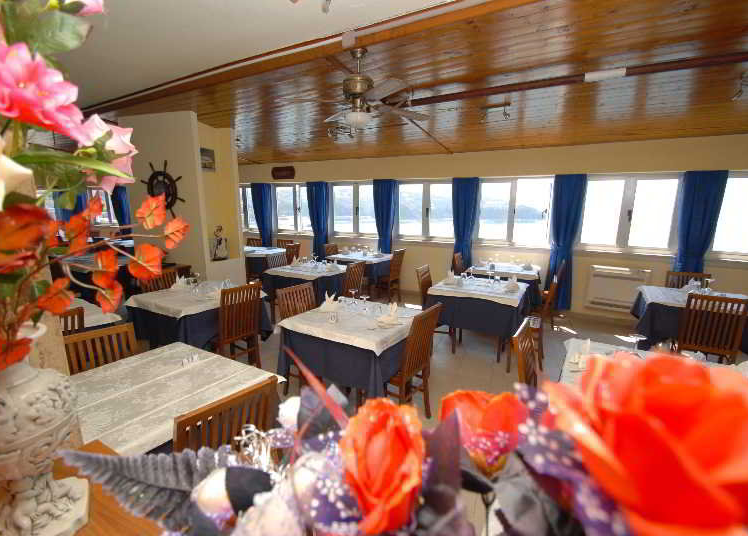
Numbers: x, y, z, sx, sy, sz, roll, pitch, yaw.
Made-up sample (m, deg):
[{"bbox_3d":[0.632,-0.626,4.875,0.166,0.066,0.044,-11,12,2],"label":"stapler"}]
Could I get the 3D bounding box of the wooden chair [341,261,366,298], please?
[{"bbox_3d":[-0.397,0.393,4.699,0.500,0.970,0.430,8,13,33],"label":"wooden chair"}]

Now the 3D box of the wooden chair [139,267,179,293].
[{"bbox_3d":[-2.095,0.511,3.541,0.536,0.952,0.400,6,11,29],"label":"wooden chair"}]

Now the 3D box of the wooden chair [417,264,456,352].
[{"bbox_3d":[0.805,0.474,4.117,0.536,0.952,0.400,6,11,29],"label":"wooden chair"}]

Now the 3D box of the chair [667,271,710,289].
[{"bbox_3d":[3.690,0.566,3.910,0.400,0.952,0.536,6,11,29],"label":"chair"}]

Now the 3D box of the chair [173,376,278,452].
[{"bbox_3d":[-0.777,0.978,1.636,0.500,0.970,0.430,10,15,41],"label":"chair"}]

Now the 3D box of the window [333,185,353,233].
[{"bbox_3d":[-0.681,-1.296,7.404,0.622,1.076,0.070,7,12,29],"label":"window"}]

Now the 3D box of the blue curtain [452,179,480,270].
[{"bbox_3d":[1.683,-0.545,6.361,0.480,2.270,0.150,6,11,26],"label":"blue curtain"}]

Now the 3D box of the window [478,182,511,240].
[{"bbox_3d":[2.119,-0.986,5.862,0.580,1.046,0.070,7,12,29],"label":"window"}]

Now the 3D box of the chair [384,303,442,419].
[{"bbox_3d":[0.199,0.772,2.678,0.500,0.975,0.430,8,12,35],"label":"chair"}]

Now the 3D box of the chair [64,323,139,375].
[{"bbox_3d":[-1.590,0.884,2.089,0.500,0.970,0.430,10,15,41],"label":"chair"}]

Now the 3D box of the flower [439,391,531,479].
[{"bbox_3d":[0.126,0.190,0.380,0.092,0.085,0.092,1,9,0],"label":"flower"}]

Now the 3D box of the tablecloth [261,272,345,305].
[{"bbox_3d":[-0.966,0.243,5.030,0.928,0.464,0.976,6,11,29],"label":"tablecloth"}]

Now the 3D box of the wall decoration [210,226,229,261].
[{"bbox_3d":[-2.178,-0.359,4.693,0.130,0.500,0.240,7,12,29],"label":"wall decoration"}]

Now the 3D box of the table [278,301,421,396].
[{"bbox_3d":[-0.194,0.798,3.162,0.950,0.745,0.930,6,11,28],"label":"table"}]

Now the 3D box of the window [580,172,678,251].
[{"bbox_3d":[3.928,-0.851,5.199,1.280,1.144,0.088,6,11,29],"label":"window"}]

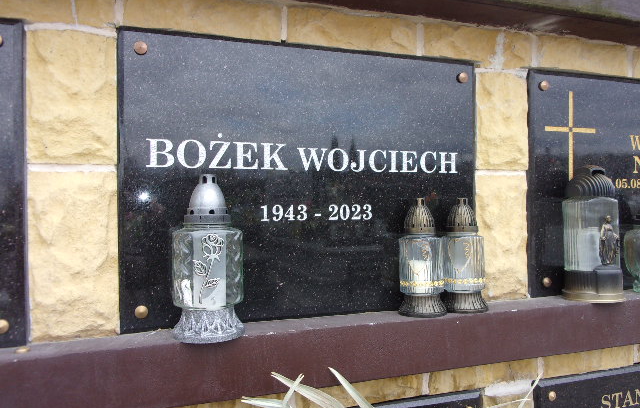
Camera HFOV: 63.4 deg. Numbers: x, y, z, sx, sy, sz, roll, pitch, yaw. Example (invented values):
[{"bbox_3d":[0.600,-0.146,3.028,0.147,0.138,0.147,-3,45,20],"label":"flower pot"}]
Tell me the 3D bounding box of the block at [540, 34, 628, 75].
[{"bbox_3d":[0.633,-0.358,1.308,0.282,0.079,0.087,-1,1,-20],"label":"block"}]

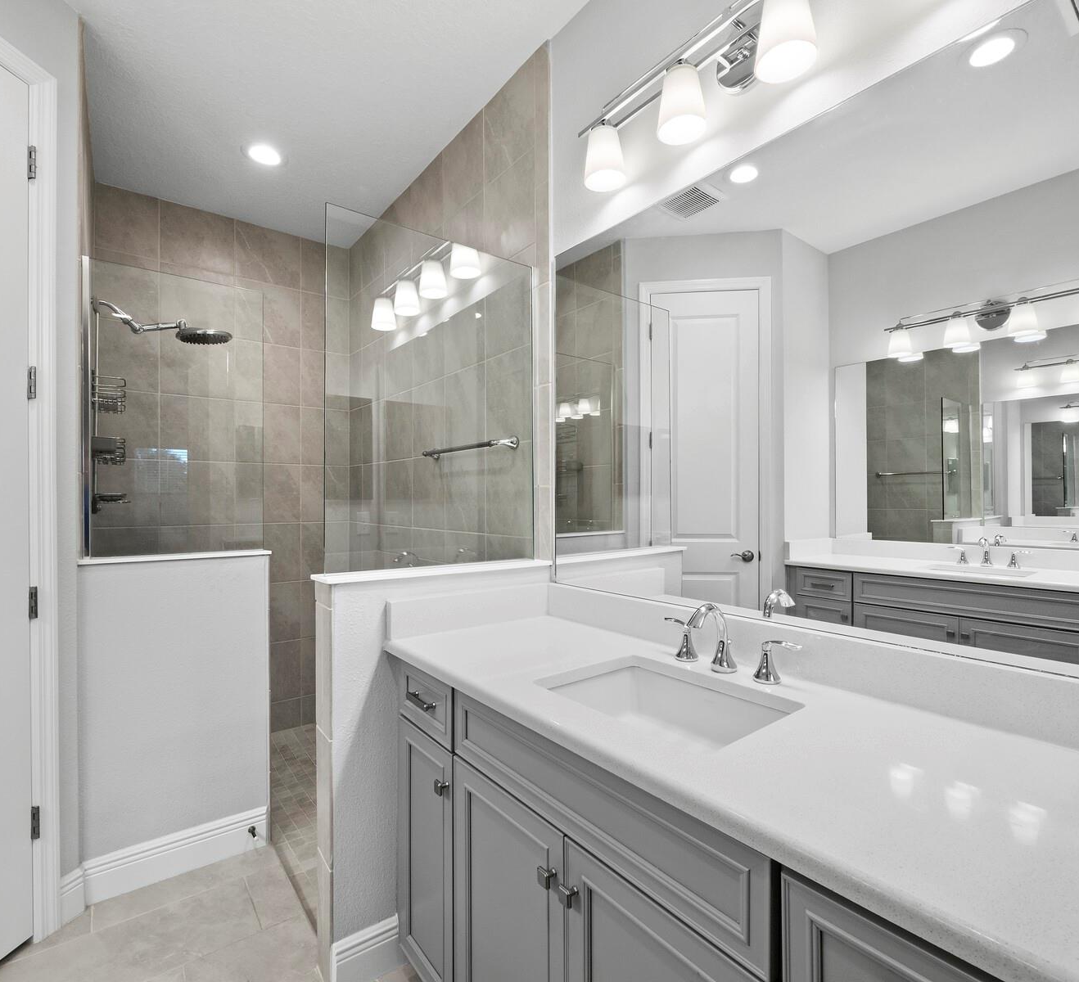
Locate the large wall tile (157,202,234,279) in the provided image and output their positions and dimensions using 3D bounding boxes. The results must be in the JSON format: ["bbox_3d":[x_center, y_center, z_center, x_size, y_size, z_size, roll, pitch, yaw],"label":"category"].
[{"bbox_3d":[-1.768,-1.304,2.750,0.329,0.306,0.012,0,-1,-36],"label":"large wall tile"}]

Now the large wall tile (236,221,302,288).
[{"bbox_3d":[-1.497,-1.301,2.935,0.328,0.306,0.012,0,-1,-36],"label":"large wall tile"}]

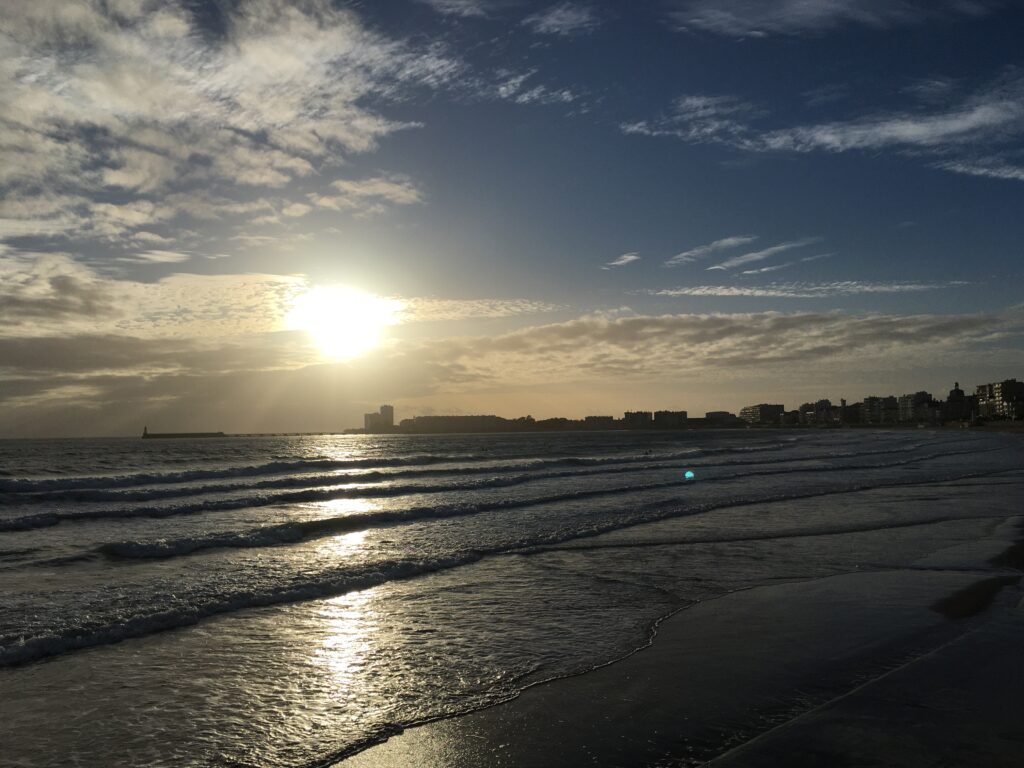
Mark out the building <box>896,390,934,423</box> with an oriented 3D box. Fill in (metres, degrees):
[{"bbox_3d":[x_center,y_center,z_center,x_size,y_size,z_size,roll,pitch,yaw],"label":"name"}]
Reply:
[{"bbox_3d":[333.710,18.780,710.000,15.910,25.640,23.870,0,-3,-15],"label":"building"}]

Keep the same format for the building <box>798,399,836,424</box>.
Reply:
[{"bbox_3d":[321.990,29.200,905.000,19.700,26.410,33.490,1,-3,-22],"label":"building"}]

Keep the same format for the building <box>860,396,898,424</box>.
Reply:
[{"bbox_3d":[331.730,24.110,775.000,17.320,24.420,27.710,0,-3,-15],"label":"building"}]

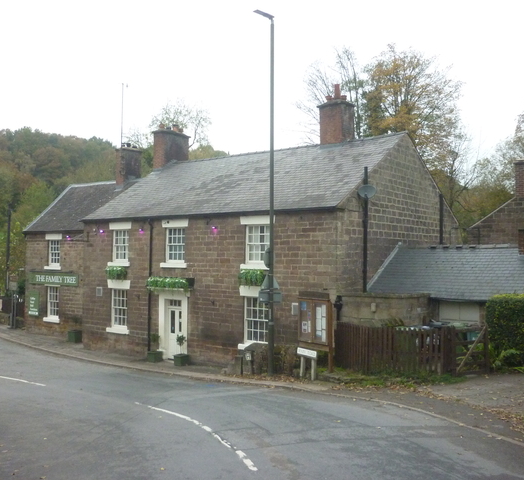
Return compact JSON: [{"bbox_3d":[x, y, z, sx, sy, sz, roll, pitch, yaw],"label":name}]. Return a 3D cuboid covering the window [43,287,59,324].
[{"bbox_3d":[-10.347,3.155,29.979,1.400,1.834,0.220,-1,-2,38],"label":"window"}]

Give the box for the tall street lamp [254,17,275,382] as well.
[{"bbox_3d":[0.083,-1.435,18.513,0.300,11.100,0.820,-1,-2,43],"label":"tall street lamp"}]

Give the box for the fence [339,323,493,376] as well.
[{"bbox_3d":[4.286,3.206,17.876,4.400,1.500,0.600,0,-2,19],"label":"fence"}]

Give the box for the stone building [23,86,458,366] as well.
[{"bbox_3d":[-1.969,-0.707,28.977,19.300,11.000,10.200,-1,-2,38],"label":"stone building"}]

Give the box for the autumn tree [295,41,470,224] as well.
[{"bbox_3d":[7.779,-3.506,38.127,10.500,17.500,10.000,0,-2,9],"label":"autumn tree"}]

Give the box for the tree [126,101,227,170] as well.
[{"bbox_3d":[-6.706,-2.705,48.111,8.500,16.500,8.000,1,-2,-11],"label":"tree"}]

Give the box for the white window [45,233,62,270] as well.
[{"bbox_3d":[-10.226,0.577,29.966,1.450,1.810,0.220,-1,-2,38],"label":"white window"}]

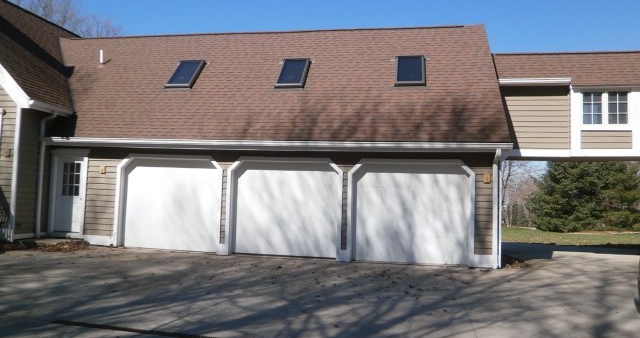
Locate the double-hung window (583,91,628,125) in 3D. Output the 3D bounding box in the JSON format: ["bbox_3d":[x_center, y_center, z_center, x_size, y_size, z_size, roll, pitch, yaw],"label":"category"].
[{"bbox_3d":[7.780,-1.650,13.098,1.182,0.923,0.100,1,-3,11],"label":"double-hung window"}]

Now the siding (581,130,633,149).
[{"bbox_3d":[7.783,-0.794,13.053,1.274,0.514,0.060,1,-3,11],"label":"siding"}]

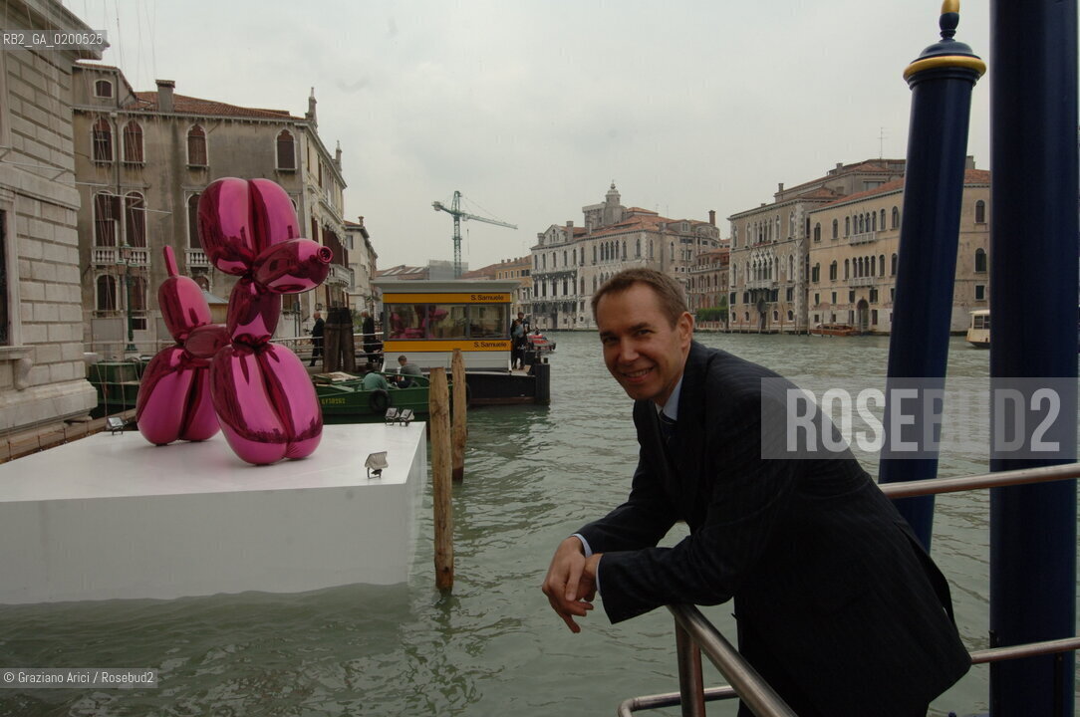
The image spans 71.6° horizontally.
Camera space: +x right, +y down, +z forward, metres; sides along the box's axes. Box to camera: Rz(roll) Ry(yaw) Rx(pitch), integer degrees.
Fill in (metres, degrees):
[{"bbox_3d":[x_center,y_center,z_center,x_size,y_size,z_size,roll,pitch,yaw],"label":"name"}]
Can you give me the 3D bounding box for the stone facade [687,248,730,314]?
[{"bbox_3d":[34.791,-12.490,138.071,12.000,14.500,18.000,-2,3,-13],"label":"stone facade"}]

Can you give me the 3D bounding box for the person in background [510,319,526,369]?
[{"bbox_3d":[-0.688,-0.458,24.308,0.500,1.620,0.400,-3,3,-30],"label":"person in background"}]

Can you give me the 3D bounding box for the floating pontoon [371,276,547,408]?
[{"bbox_3d":[-2.400,-0.720,26.600,5.200,3.800,9.600,-1,3,-2],"label":"floating pontoon"}]

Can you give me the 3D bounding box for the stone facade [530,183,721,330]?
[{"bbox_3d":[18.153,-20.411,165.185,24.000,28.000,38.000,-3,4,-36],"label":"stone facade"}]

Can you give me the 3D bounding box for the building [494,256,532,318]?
[{"bbox_3d":[-1.769,-15.705,185.436,14.000,17.200,17.000,-3,4,-33],"label":"building"}]

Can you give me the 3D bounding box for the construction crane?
[{"bbox_3d":[-20.400,-33.400,255.000,2.200,44.300,64.000,0,3,22],"label":"construction crane"}]

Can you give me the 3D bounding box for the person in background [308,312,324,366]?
[{"bbox_3d":[-7.018,-0.607,23.400,0.500,1.740,0.500,-1,3,-9],"label":"person in background"}]

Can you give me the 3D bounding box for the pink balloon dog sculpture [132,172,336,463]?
[{"bbox_3d":[-3.470,-0.420,8.560,3.600,3.070,1.140,2,4,40],"label":"pink balloon dog sculpture"}]

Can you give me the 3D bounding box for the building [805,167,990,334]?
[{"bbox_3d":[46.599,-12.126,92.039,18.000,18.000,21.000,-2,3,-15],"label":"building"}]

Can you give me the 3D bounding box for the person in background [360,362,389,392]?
[{"bbox_3d":[-4.135,0.515,18.900,0.550,0.950,0.700,1,3,24],"label":"person in background"}]

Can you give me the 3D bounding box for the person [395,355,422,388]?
[{"bbox_3d":[-3.375,0.398,19.300,0.750,1.000,0.520,1,3,23],"label":"person"}]

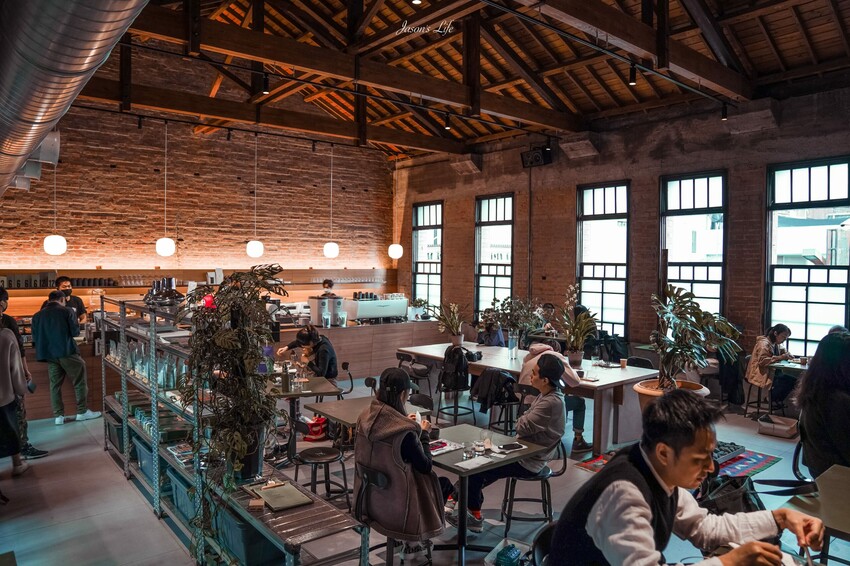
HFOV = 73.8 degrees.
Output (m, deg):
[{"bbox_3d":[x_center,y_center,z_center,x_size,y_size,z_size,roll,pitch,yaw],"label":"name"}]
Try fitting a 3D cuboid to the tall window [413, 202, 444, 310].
[{"bbox_3d":[0.077,-0.541,13.135,0.150,2.620,1.010,-2,4,-43],"label":"tall window"}]

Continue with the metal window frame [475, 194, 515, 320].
[{"bbox_3d":[1.568,-0.522,12.478,0.160,2.816,1.099,-1,3,-42],"label":"metal window frame"}]

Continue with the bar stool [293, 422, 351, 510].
[{"bbox_3d":[-0.908,1.530,4.810,0.460,0.770,0.410,-2,4,-43],"label":"bar stool"}]

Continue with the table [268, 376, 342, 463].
[{"bbox_3d":[-1.390,1.496,6.130,0.760,0.720,0.760,-1,3,-24],"label":"table"}]

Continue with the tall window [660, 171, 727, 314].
[{"bbox_3d":[4.418,-0.393,9.361,0.160,2.794,1.061,-1,3,-42],"label":"tall window"}]

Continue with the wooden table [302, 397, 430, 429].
[{"bbox_3d":[-0.548,1.534,5.292,0.760,0.720,0.780,-2,4,-43],"label":"wooden table"}]

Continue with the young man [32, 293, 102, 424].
[{"bbox_3d":[-4.719,0.950,7.496,0.580,1.730,0.550,0,2,-20],"label":"young man"}]

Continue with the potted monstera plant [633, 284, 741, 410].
[{"bbox_3d":[2.860,0.968,6.208,1.000,1.902,0.950,-1,3,-42],"label":"potted monstera plant"}]

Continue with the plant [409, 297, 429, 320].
[{"bbox_3d":[-0.147,0.526,11.247,0.320,0.433,0.280,-1,3,-42],"label":"plant"}]

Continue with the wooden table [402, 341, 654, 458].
[{"bbox_3d":[1.281,1.464,8.043,1.473,0.760,3.461,-1,3,-42],"label":"wooden table"}]

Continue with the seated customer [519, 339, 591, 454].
[{"bbox_3d":[1.488,1.283,6.632,0.850,1.200,0.580,-1,3,-42],"label":"seated customer"}]

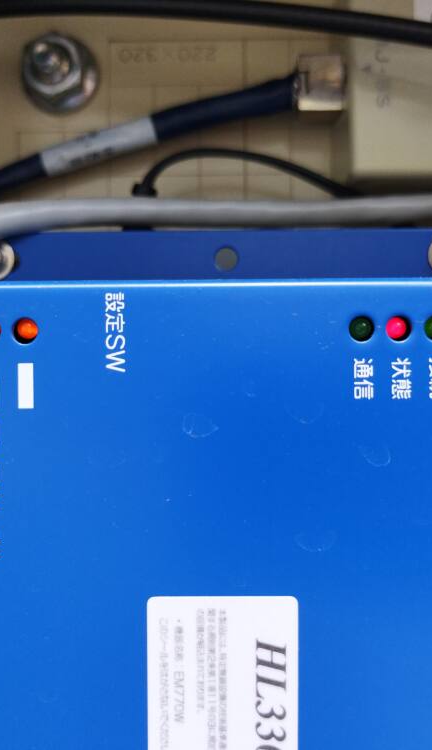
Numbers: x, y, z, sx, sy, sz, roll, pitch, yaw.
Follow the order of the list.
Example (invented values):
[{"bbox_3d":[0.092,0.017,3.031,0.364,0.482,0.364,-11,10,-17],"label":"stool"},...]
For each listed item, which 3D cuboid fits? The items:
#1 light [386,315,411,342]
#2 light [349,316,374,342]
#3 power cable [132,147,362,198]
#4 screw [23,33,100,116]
[{"bbox_3d":[0.031,-0.008,0.135,0.004,0.004,0.004,0,0,0],"label":"light"},{"bbox_3d":[0.025,-0.008,0.135,0.004,0.004,0.004,0,0,0],"label":"light"},{"bbox_3d":[0.007,-0.043,0.166,0.049,0.011,0.005,0,0,0],"label":"power cable"},{"bbox_3d":[-0.034,-0.065,0.168,0.018,0.018,0.011,0,0,0],"label":"screw"}]

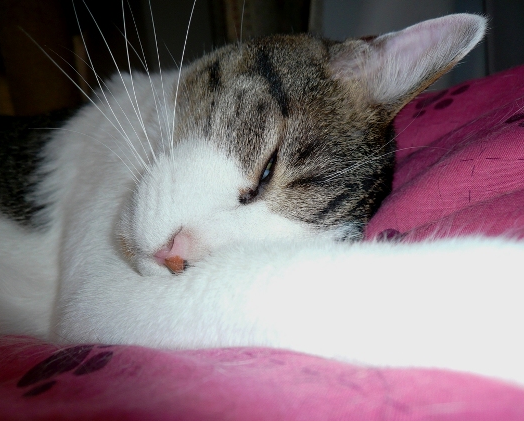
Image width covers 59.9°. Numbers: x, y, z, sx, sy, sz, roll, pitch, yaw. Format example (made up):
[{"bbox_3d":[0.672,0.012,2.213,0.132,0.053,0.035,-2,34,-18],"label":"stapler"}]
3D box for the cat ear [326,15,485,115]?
[{"bbox_3d":[0.072,-0.070,0.220,0.070,0.035,0.023,-21,-13,-6],"label":"cat ear"}]

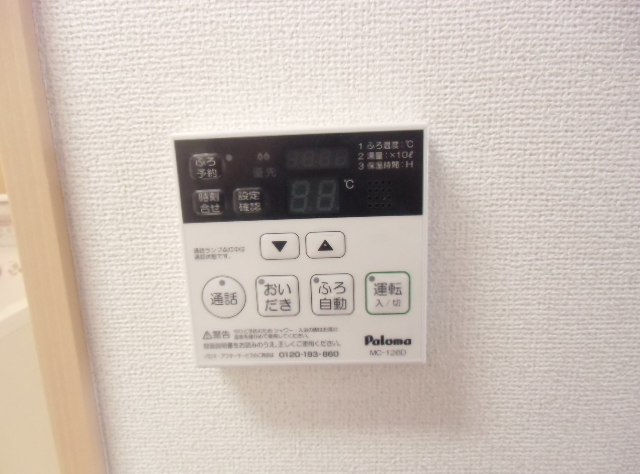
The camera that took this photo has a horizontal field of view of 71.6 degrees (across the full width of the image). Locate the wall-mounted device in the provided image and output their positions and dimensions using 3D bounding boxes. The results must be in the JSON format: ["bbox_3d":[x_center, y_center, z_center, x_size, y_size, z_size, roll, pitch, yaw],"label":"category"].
[{"bbox_3d":[-0.007,0.006,0.229,0.120,0.120,0.020,-2,13,3],"label":"wall-mounted device"}]

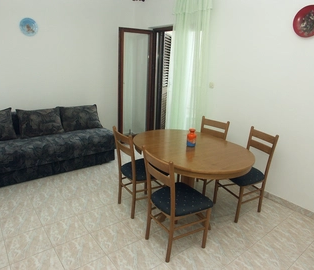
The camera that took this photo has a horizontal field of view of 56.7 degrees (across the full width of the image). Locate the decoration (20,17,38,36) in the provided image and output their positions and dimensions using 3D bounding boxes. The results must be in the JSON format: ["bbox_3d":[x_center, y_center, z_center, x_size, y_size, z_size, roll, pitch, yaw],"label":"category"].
[{"bbox_3d":[-1.711,-1.439,3.894,0.240,0.240,0.025,-12,23,-37],"label":"decoration"}]

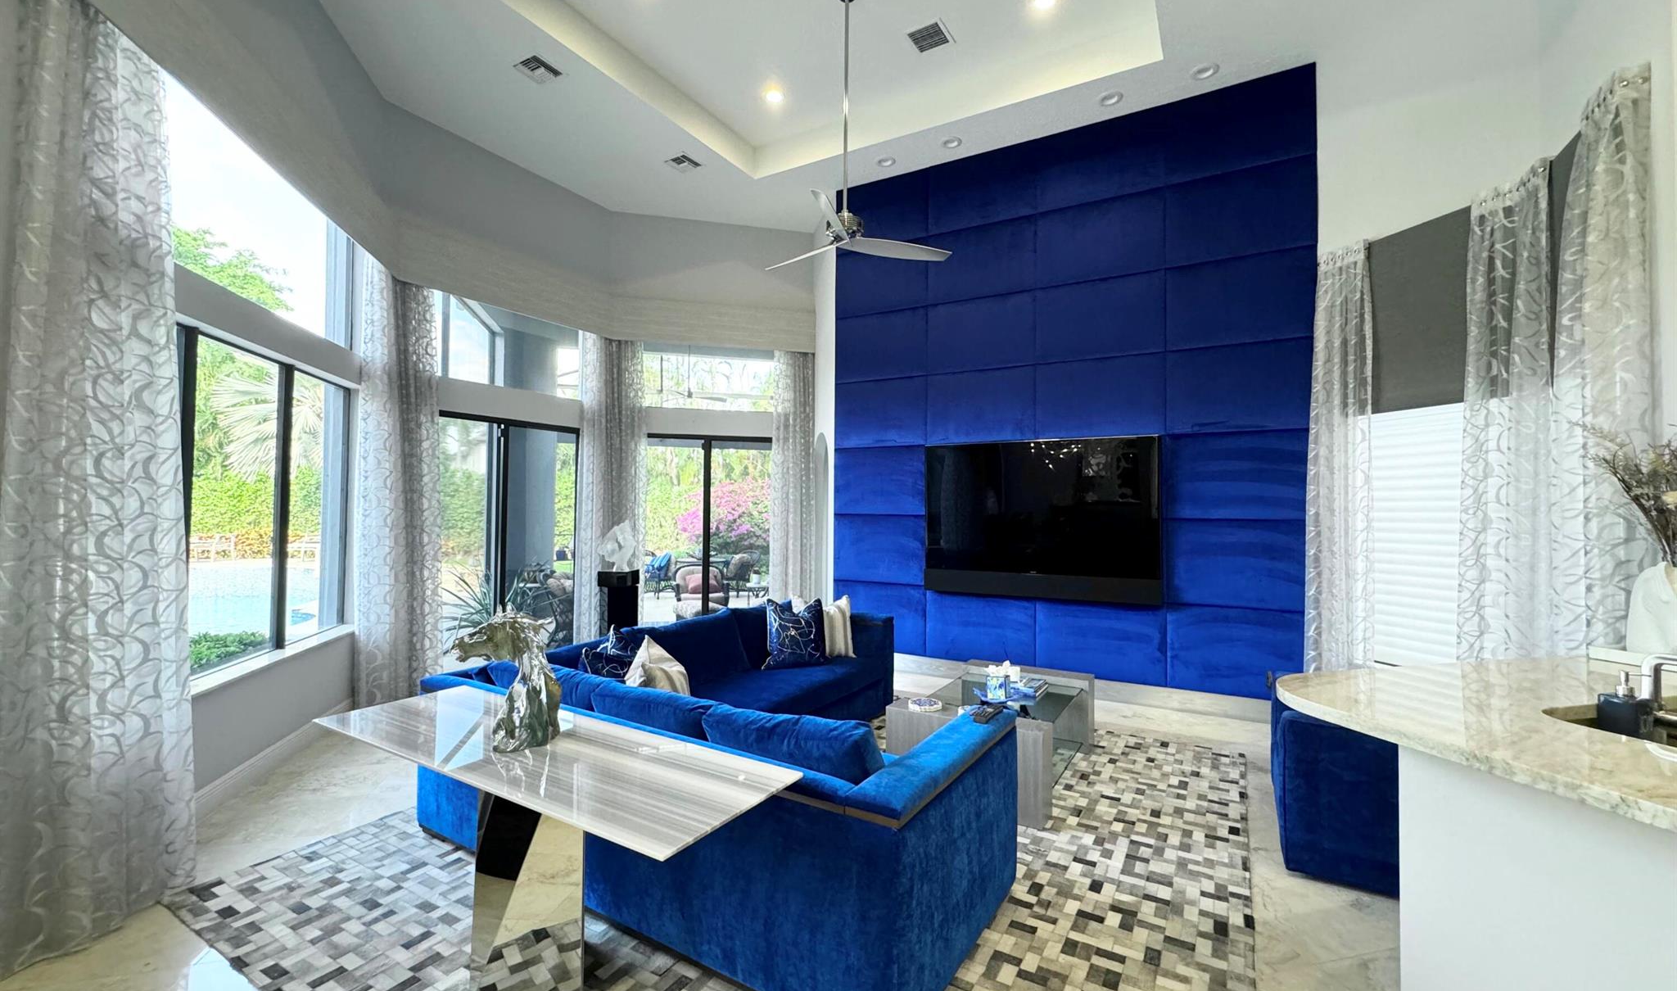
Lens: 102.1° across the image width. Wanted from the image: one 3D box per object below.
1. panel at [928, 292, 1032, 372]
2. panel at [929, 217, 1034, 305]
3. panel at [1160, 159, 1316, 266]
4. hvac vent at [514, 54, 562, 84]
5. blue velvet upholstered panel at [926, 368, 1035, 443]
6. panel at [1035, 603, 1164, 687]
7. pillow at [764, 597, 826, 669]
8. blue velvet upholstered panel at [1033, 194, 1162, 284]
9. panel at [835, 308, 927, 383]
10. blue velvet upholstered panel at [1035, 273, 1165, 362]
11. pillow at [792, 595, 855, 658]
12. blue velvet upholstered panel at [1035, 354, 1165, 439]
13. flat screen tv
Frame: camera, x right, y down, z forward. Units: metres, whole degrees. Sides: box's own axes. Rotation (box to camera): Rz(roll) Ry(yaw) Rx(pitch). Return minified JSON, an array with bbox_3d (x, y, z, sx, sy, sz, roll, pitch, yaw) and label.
[{"bbox_3d":[1.176,-1.348,5.667,0.943,0.610,0.060,0,-1,30],"label":"panel"},{"bbox_3d":[1.181,-1.954,5.680,0.943,0.603,0.060,0,-1,30],"label":"panel"},{"bbox_3d":[2.816,-1.986,4.787,0.919,0.618,0.072,0,-1,31],"label":"panel"},{"bbox_3d":[-2.073,-2.926,4.685,0.251,0.031,0.251,0,-1,31],"label":"hvac vent"},{"bbox_3d":[1.195,-0.747,5.723,0.944,0.615,0.072,0,-1,31],"label":"blue velvet upholstered panel"},{"bbox_3d":[1.970,1.092,5.140,0.939,0.598,0.060,0,-1,30],"label":"panel"},{"bbox_3d":[-0.301,0.957,4.720,0.450,0.460,0.150,1,-16,-20],"label":"pillow"},{"bbox_3d":[2.014,-1.983,5.261,0.944,0.618,0.072,0,-1,31],"label":"blue velvet upholstered panel"},{"bbox_3d":[0.387,-1.359,6.211,0.940,0.615,0.072,0,-1,31],"label":"panel"},{"bbox_3d":[2.011,-1.366,5.252,0.944,0.615,0.072,0,-1,31],"label":"blue velvet upholstered panel"},{"bbox_3d":[-0.105,0.966,4.950,0.470,0.470,0.150,1,-16,-6],"label":"pillow"},{"bbox_3d":[1.983,-0.746,5.178,0.939,0.603,0.060,0,-1,30],"label":"blue velvet upholstered panel"},{"bbox_3d":[1.559,0.186,5.399,1.834,1.235,0.092,0,-1,31],"label":"flat screen tv"}]

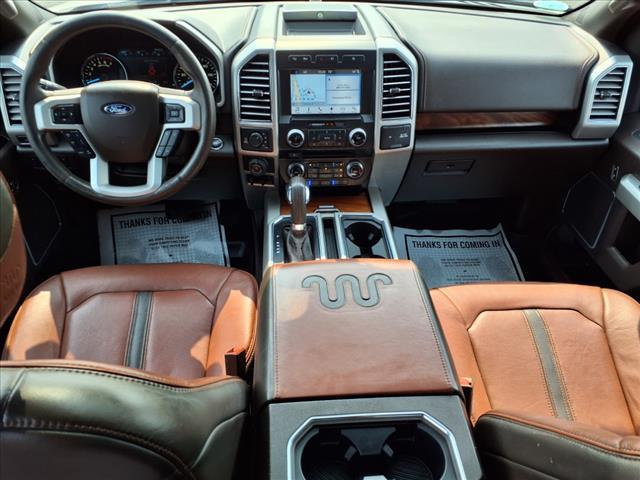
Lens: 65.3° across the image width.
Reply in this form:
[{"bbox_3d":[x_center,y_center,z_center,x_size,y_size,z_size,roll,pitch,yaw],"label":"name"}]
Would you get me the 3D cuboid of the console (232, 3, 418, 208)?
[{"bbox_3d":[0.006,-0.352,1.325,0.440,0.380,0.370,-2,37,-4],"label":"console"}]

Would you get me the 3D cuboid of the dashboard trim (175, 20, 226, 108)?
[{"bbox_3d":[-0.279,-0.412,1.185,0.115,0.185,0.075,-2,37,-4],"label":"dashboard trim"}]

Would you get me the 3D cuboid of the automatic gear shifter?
[{"bbox_3d":[-0.043,-0.051,1.025,0.058,0.165,0.085,-2,37,-4],"label":"automatic gear shifter"}]

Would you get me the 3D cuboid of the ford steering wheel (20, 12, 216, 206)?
[{"bbox_3d":[-0.410,-0.268,1.045,0.385,0.385,0.110,-2,14,-4],"label":"ford steering wheel"}]

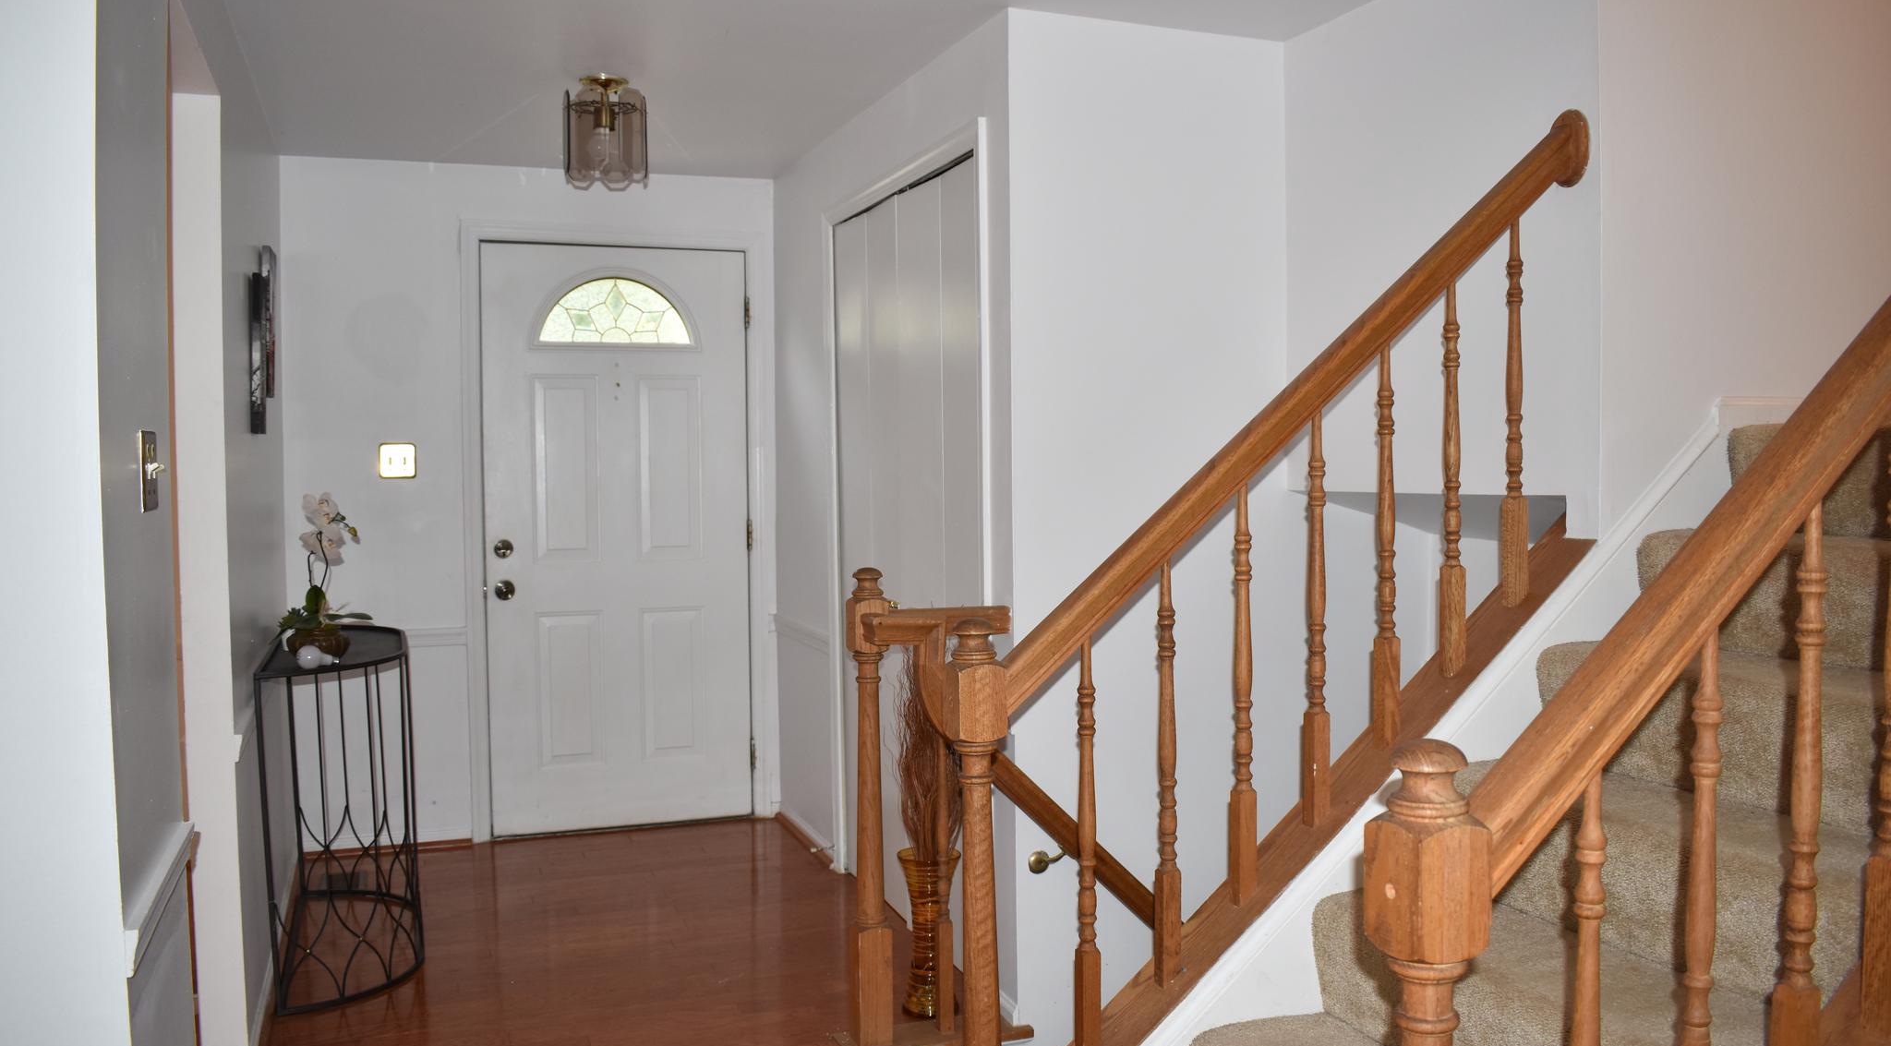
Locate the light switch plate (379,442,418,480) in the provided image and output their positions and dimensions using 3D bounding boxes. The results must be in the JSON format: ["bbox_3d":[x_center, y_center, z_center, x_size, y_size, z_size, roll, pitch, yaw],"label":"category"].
[{"bbox_3d":[-1.783,-0.203,4.620,0.118,0.117,0.010,-1,3,-21],"label":"light switch plate"}]

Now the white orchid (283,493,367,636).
[{"bbox_3d":[-1.549,0.106,3.536,0.210,0.370,0.200,-1,3,-21],"label":"white orchid"}]

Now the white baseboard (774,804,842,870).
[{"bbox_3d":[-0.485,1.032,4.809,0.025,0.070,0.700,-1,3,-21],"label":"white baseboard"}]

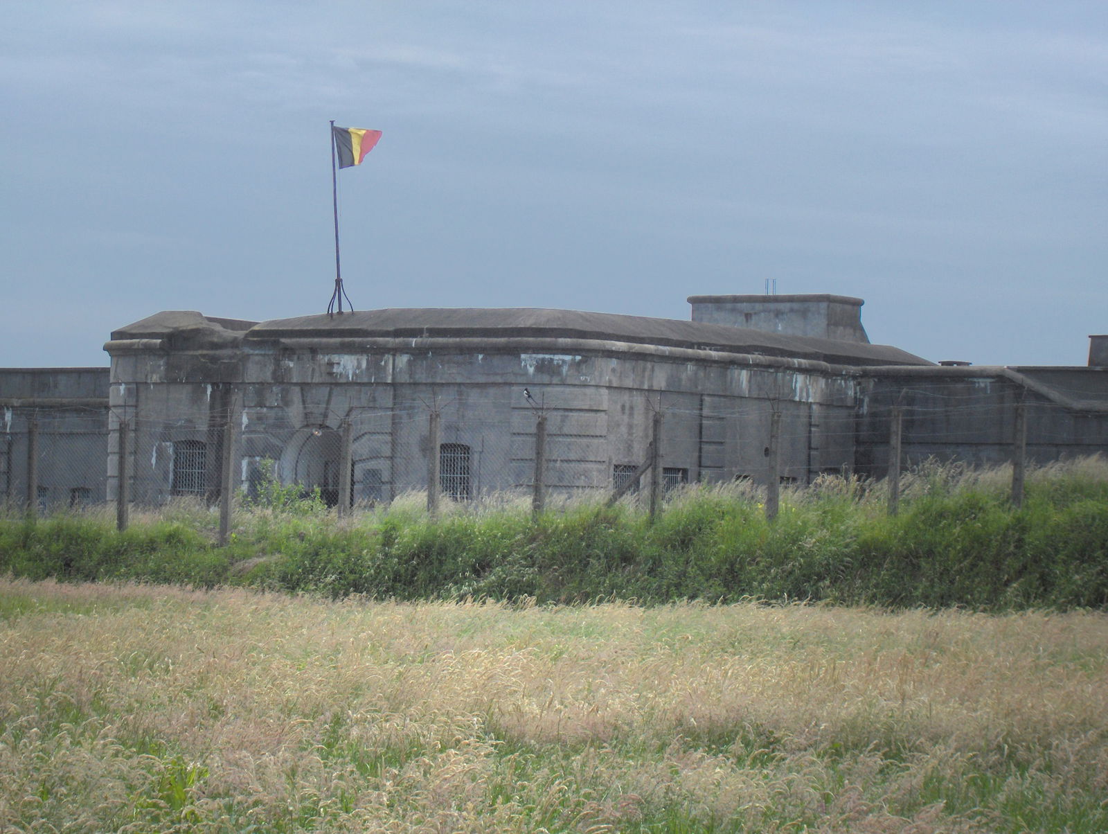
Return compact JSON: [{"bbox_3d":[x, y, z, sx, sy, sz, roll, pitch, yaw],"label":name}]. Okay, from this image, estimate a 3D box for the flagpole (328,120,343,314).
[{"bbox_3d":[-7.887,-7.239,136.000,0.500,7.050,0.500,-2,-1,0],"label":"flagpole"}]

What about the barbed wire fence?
[{"bbox_3d":[-1.015,0.731,56.517,21.700,2.450,0.650,0,-2,39],"label":"barbed wire fence"}]

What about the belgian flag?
[{"bbox_3d":[-7.127,-9.783,136.000,1.900,1.520,0.450,1,-1,6],"label":"belgian flag"}]

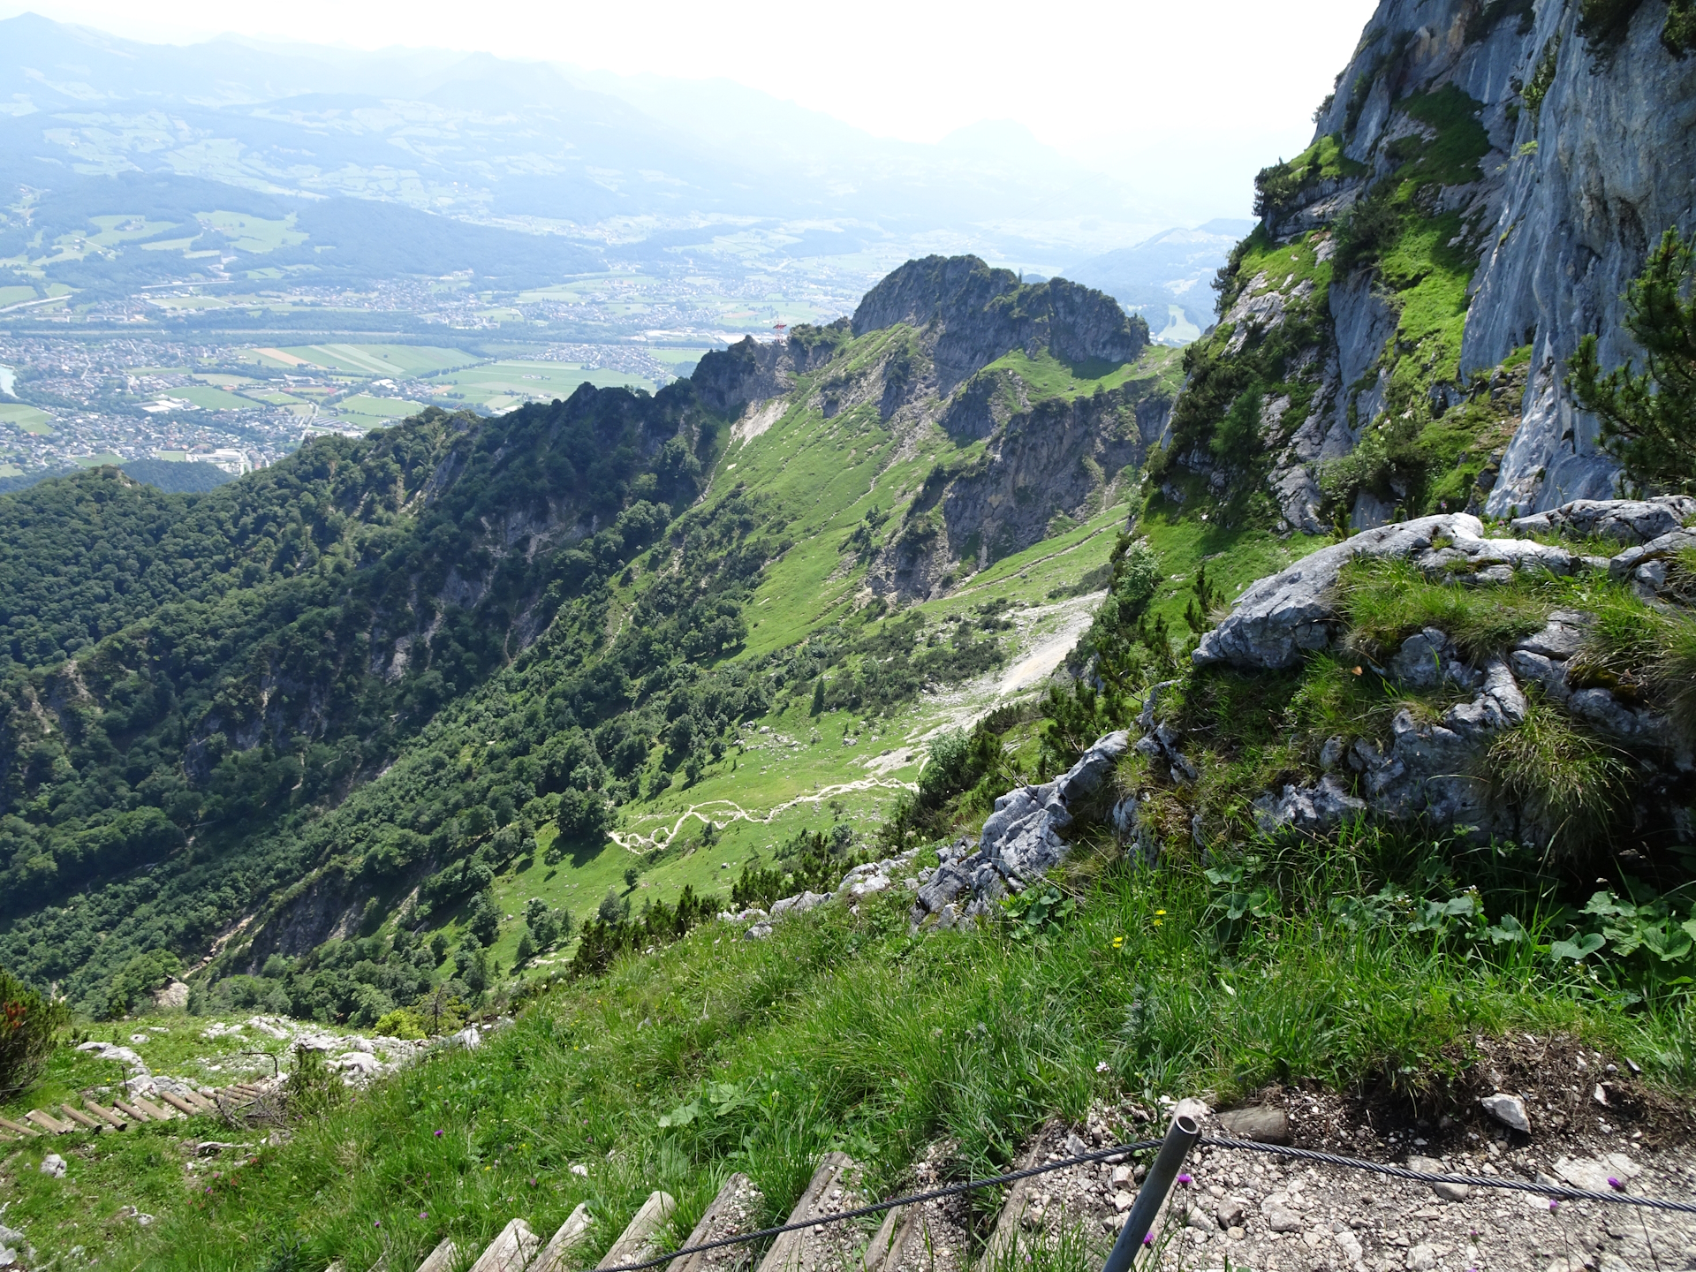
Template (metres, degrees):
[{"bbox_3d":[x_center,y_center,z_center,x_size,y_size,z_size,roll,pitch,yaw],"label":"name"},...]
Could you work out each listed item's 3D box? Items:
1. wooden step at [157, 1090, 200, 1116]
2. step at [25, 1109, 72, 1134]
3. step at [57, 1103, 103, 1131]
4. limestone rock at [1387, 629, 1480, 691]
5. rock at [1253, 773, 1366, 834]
[{"bbox_3d":[-11.152,7.850,19.662,0.920,0.110,0.115,14,29,26],"label":"wooden step"},{"bbox_3d":[-12.178,7.405,17.912,0.900,0.090,0.170,12,28,24],"label":"step"},{"bbox_3d":[-11.936,7.499,18.300,0.920,0.100,0.105,12,28,24],"label":"step"},{"bbox_3d":[2.214,0.093,4.450,0.320,0.200,0.220,6,26,13],"label":"limestone rock"},{"bbox_3d":[1.608,0.589,4.100,0.360,0.170,0.200,4,26,8],"label":"rock"}]

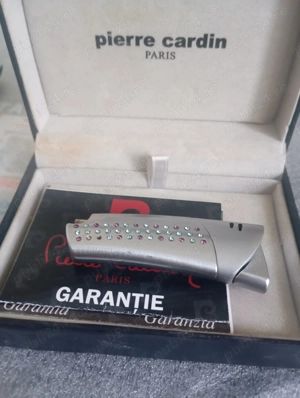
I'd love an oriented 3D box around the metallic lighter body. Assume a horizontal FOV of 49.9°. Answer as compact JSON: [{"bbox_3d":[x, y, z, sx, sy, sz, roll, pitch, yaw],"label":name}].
[{"bbox_3d":[0.006,0.019,0.127,0.075,0.011,0.023,5,47,5],"label":"metallic lighter body"}]

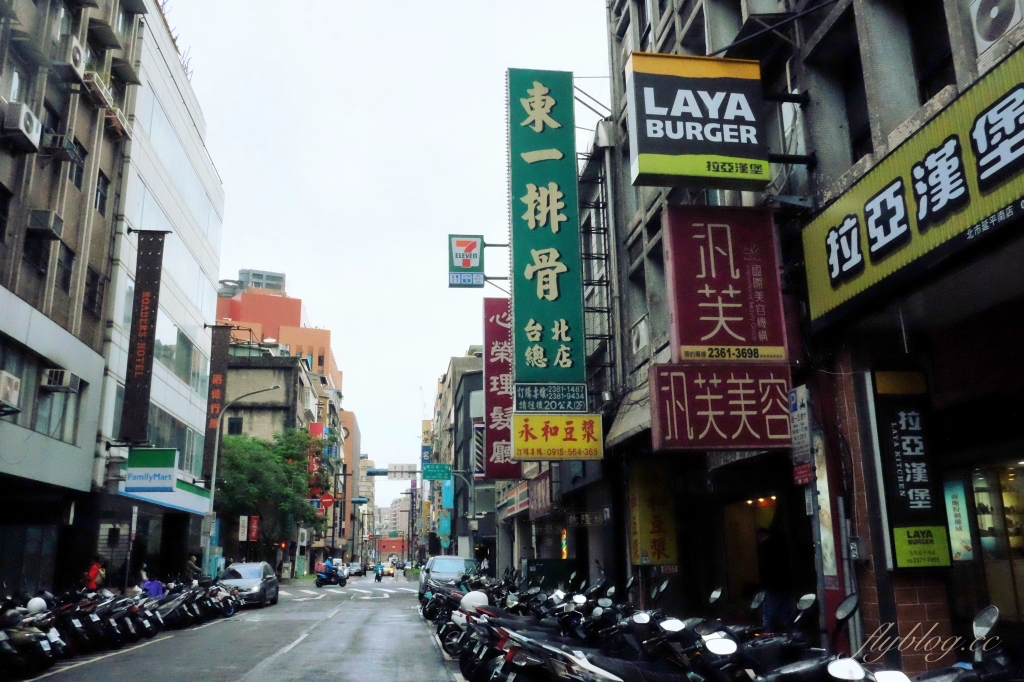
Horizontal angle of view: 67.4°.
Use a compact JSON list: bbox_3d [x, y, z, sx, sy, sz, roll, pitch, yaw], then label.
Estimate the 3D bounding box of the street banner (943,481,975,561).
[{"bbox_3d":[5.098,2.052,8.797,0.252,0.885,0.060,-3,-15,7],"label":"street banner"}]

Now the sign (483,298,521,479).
[{"bbox_3d":[-0.246,1.226,20.240,0.911,4.820,0.250,1,-15,-8],"label":"sign"}]

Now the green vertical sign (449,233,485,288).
[{"bbox_3d":[-1.561,-2.686,26.452,1.184,1.950,0.300,1,-15,-8],"label":"green vertical sign"}]

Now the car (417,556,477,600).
[{"bbox_3d":[-2.330,8.790,28.181,1.800,1.700,4.500,1,-15,-8],"label":"car"}]

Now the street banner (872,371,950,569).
[{"bbox_3d":[2.865,0.924,5.590,0.470,1.398,0.140,1,-15,-8],"label":"street banner"}]

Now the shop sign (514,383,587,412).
[{"bbox_3d":[0.584,0.868,11.502,1.085,0.426,0.180,1,-15,-8],"label":"shop sign"}]

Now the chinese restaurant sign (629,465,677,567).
[{"bbox_3d":[2.060,2.538,11.277,0.529,1.456,0.380,1,-15,-8],"label":"chinese restaurant sign"}]

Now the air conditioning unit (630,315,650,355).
[{"bbox_3d":[2.416,-0.102,13.527,0.300,0.560,0.820,1,-15,-8],"label":"air conditioning unit"}]

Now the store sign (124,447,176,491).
[{"bbox_3d":[-9.752,3.522,20.844,1.201,1.137,0.300,1,-15,-8],"label":"store sign"}]

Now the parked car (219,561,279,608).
[{"bbox_3d":[-9.954,9.150,28.904,1.780,1.620,4.400,1,-15,-8],"label":"parked car"}]

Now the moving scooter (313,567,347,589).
[{"bbox_3d":[-10.521,13.709,44.500,1.830,1.170,0.700,1,-15,-8],"label":"moving scooter"}]

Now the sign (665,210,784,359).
[{"bbox_3d":[2.060,-0.534,7.489,1.075,1.575,0.190,1,-15,-8],"label":"sign"}]

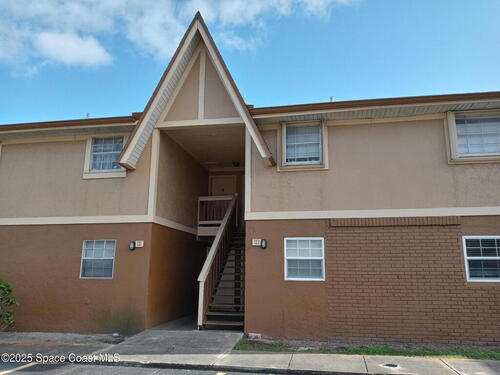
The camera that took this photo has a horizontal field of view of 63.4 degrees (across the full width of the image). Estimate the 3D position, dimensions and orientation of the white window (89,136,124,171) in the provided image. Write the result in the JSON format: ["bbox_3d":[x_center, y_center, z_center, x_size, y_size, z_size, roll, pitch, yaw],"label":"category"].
[{"bbox_3d":[-3.818,-0.921,10.821,0.980,1.000,0.100,-2,-13,10],"label":"white window"}]

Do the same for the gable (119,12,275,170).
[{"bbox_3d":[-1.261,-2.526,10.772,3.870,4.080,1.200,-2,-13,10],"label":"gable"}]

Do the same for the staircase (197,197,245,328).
[{"bbox_3d":[-0.377,1.808,11.690,1.270,4.020,3.600,-2,-13,10],"label":"staircase"}]

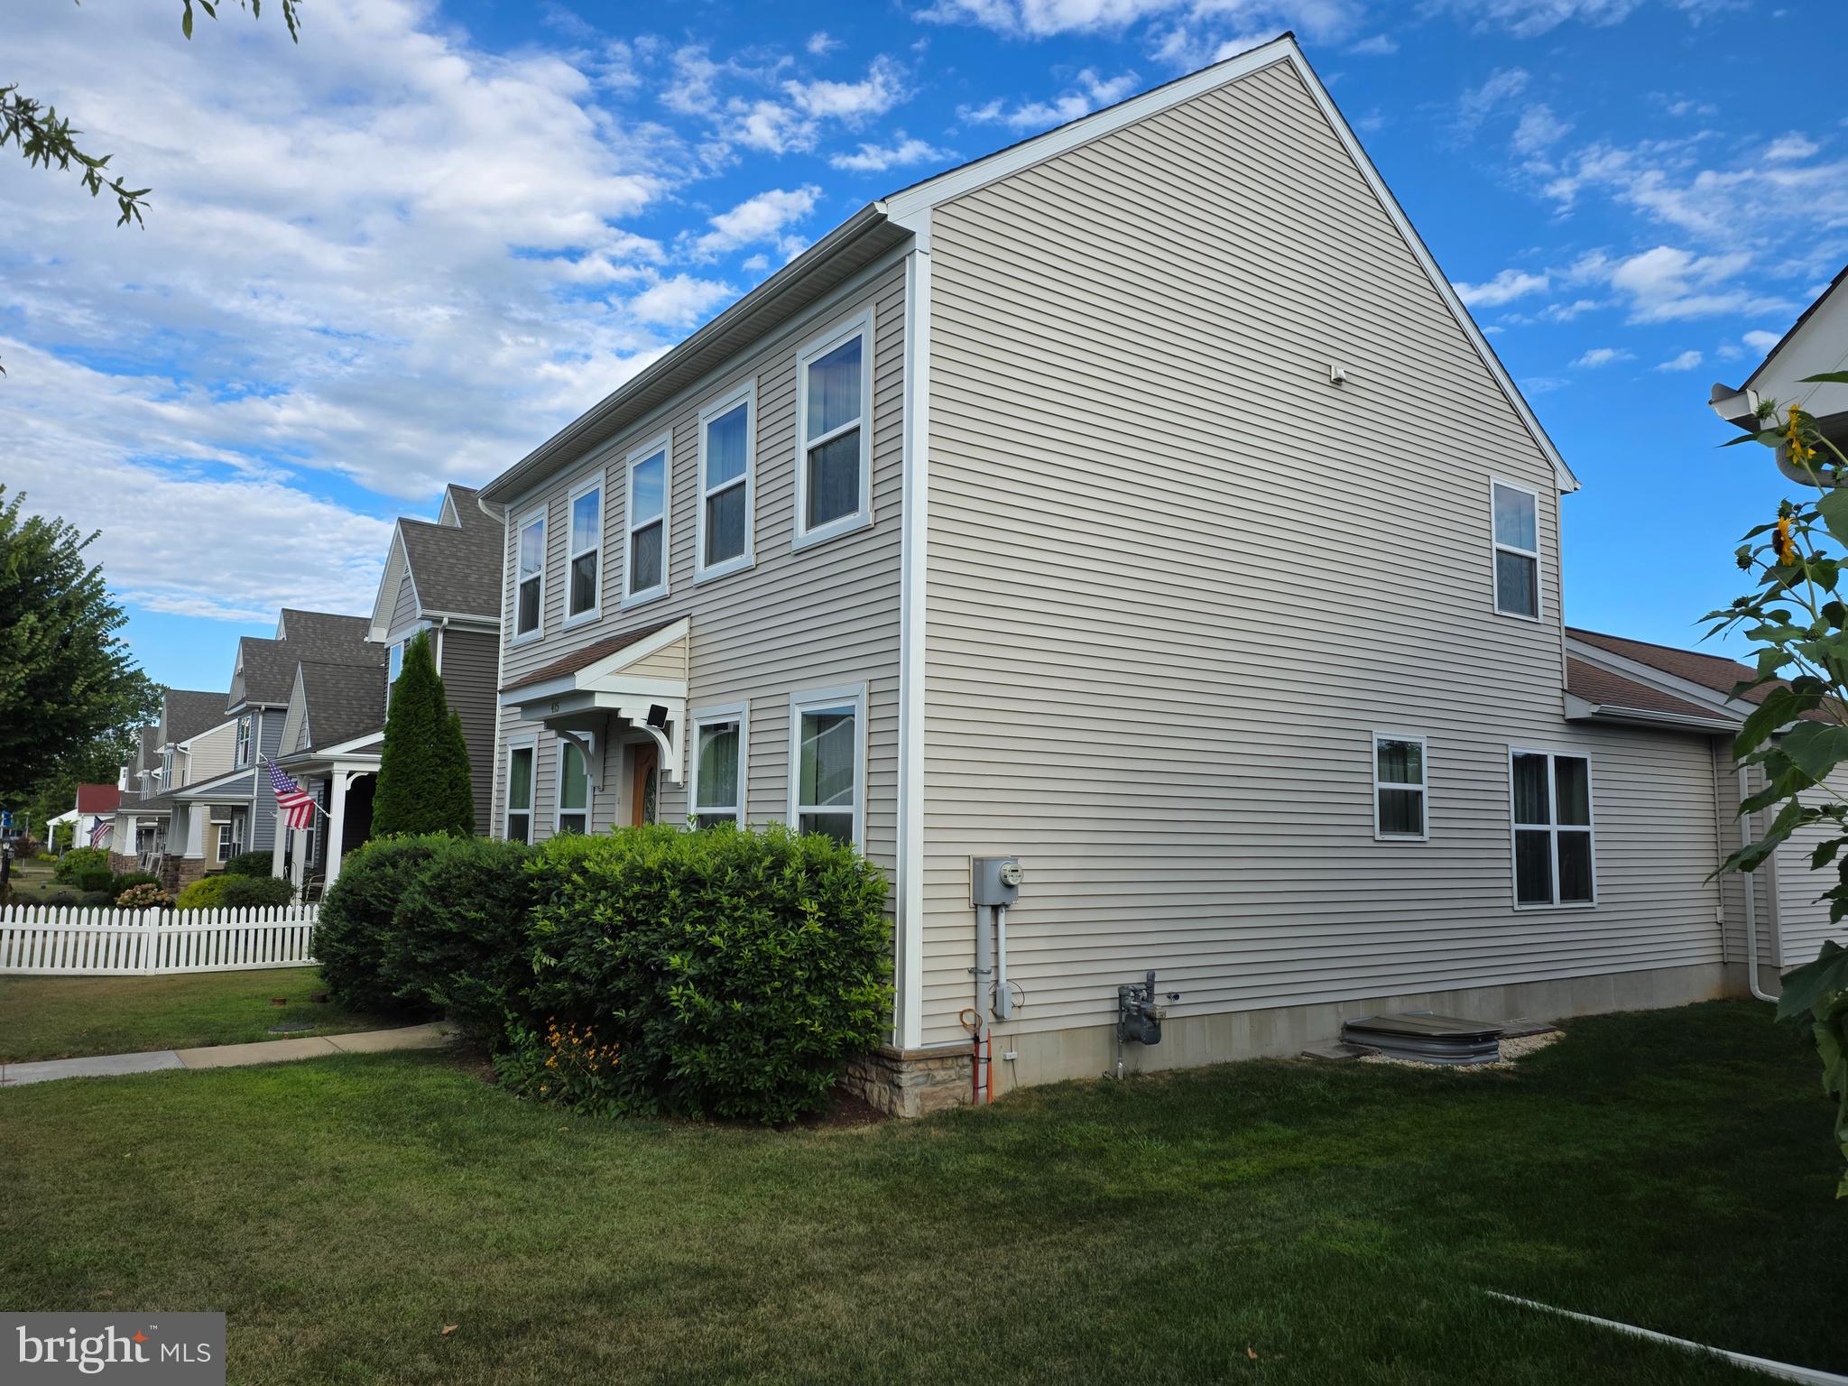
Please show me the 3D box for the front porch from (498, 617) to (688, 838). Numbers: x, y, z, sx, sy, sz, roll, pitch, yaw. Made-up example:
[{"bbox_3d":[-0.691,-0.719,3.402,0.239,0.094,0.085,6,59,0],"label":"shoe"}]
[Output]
[{"bbox_3d":[-3.514,1.100,12.631,1.200,3.600,2.400,5,-8,-35],"label":"front porch"}]

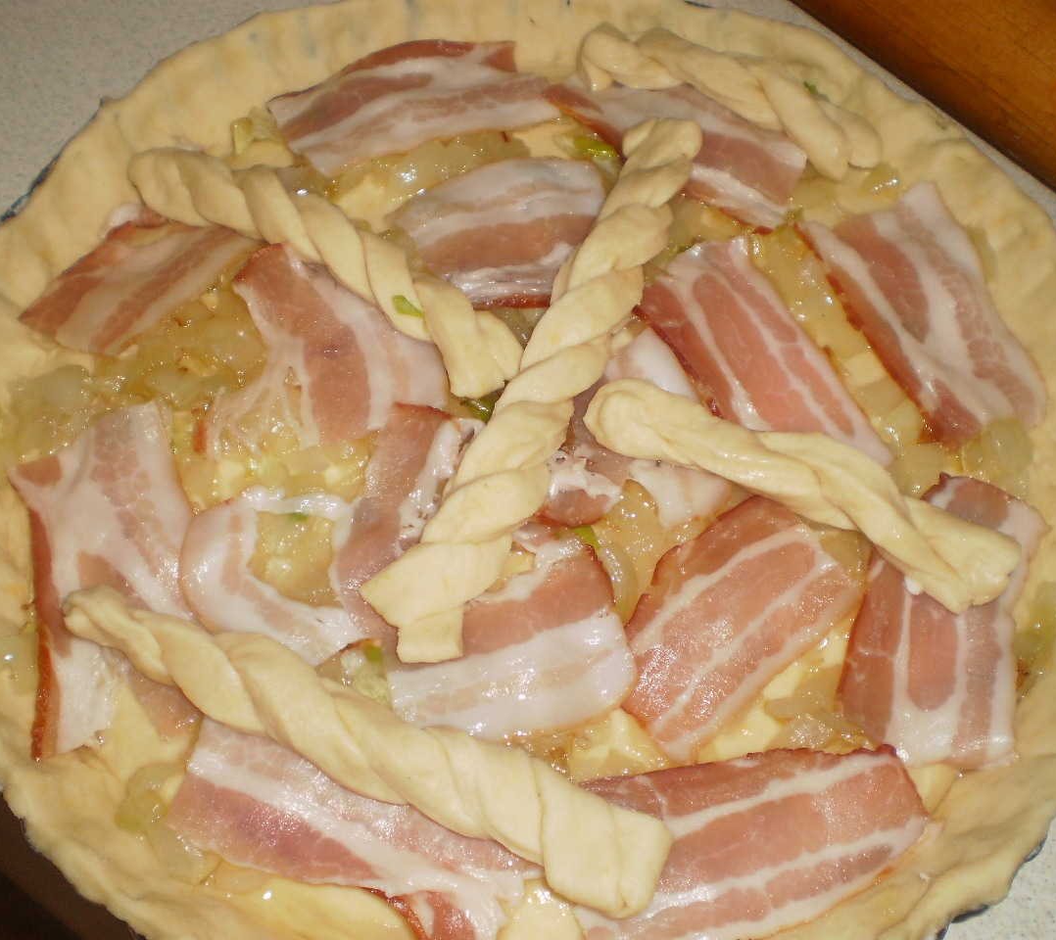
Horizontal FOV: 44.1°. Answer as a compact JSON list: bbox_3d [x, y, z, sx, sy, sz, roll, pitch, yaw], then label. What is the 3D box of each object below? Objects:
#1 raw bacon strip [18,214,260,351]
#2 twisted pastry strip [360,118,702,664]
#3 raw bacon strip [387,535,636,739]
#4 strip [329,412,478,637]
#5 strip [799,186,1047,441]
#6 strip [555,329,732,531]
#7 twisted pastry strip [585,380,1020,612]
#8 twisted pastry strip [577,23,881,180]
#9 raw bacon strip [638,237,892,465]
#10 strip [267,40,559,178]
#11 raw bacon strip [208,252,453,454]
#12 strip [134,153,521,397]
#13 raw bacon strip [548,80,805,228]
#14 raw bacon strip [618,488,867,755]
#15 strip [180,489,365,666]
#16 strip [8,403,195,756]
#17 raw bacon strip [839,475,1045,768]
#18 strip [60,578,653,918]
[{"bbox_3d":[-0.101,-0.050,0.341,0.035,0.007,0.053,30,67,13],"label":"raw bacon strip"},{"bbox_3d":[0.006,-0.027,0.318,0.026,0.016,0.164,23,64,9],"label":"twisted pastry strip"},{"bbox_3d":[-0.006,0.037,0.295,0.056,0.008,0.045,-14,65,-9],"label":"raw bacon strip"},{"bbox_3d":[-0.030,0.010,0.317,0.025,0.007,0.060,11,64,4],"label":"strip"},{"bbox_3d":[0.107,-0.041,0.343,0.042,0.007,0.079,-18,65,-10],"label":"strip"},{"bbox_3d":[0.030,-0.010,0.328,0.045,0.007,0.058,8,64,2],"label":"strip"},{"bbox_3d":[0.065,0.002,0.306,0.102,0.016,0.027,26,65,10],"label":"twisted pastry strip"},{"bbox_3d":[0.058,-0.108,0.371,0.087,0.014,0.028,22,65,9],"label":"twisted pastry strip"},{"bbox_3d":[0.059,-0.027,0.337,0.038,0.007,0.078,-24,67,-13],"label":"raw bacon strip"},{"bbox_3d":[-0.032,-0.103,0.365,0.078,0.008,0.039,-17,65,-11],"label":"strip"},{"bbox_3d":[-0.048,-0.030,0.327,0.057,0.008,0.061,4,63,-1],"label":"raw bacon strip"},{"bbox_3d":[-0.052,-0.057,0.340,0.119,0.014,0.025,33,67,14],"label":"strip"},{"bbox_3d":[0.043,-0.092,0.362,0.079,0.008,0.031,34,67,14],"label":"raw bacon strip"},{"bbox_3d":[0.046,0.034,0.307,0.067,0.007,0.035,-41,71,-19],"label":"raw bacon strip"},{"bbox_3d":[-0.059,0.025,0.299,0.040,0.008,0.045,-7,64,-6],"label":"strip"},{"bbox_3d":[-0.098,0.024,0.305,0.042,0.007,0.086,-13,65,-8],"label":"strip"},{"bbox_3d":[0.099,0.034,0.308,0.041,0.007,0.074,15,64,6],"label":"raw bacon strip"},{"bbox_3d":[-0.038,0.055,0.274,0.137,0.016,0.022,23,65,9],"label":"strip"}]

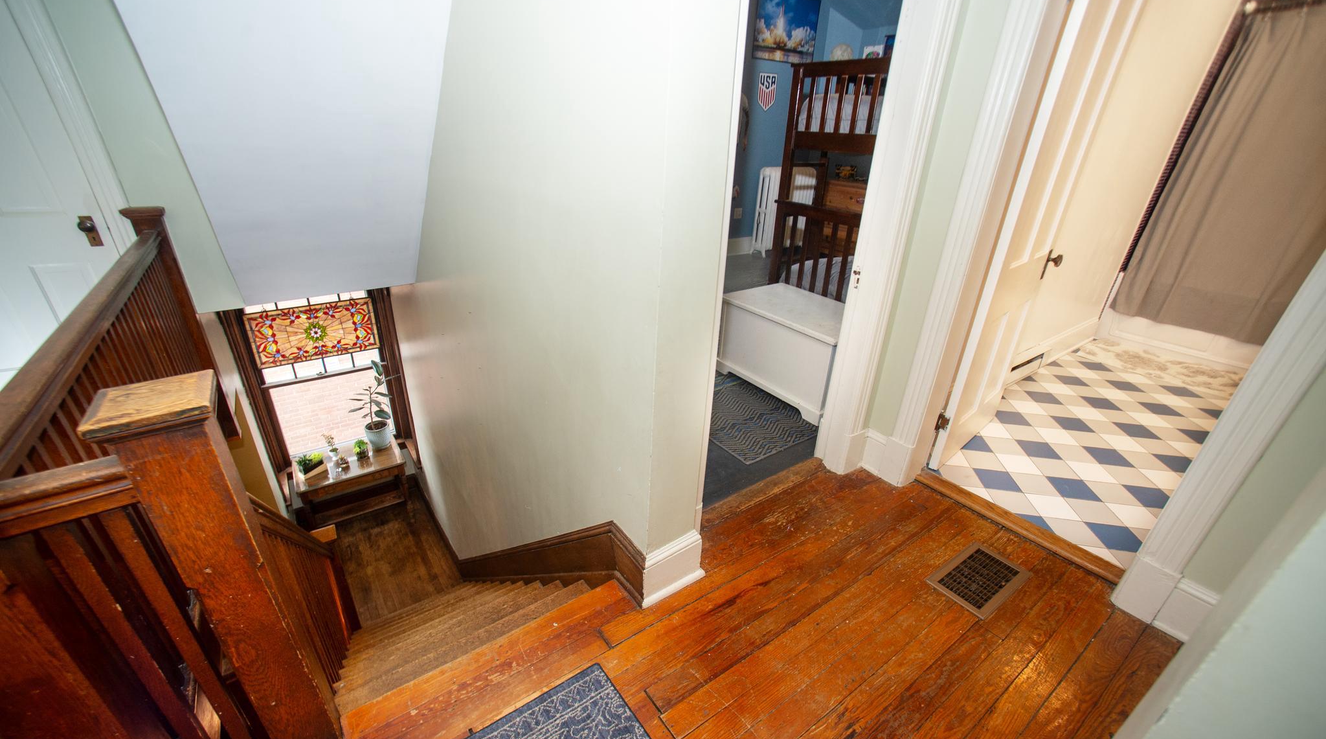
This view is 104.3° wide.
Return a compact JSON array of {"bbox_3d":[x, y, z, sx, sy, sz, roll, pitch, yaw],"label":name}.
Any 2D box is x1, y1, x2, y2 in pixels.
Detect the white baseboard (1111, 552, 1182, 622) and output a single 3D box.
[{"bbox_3d":[1.606,0.726,1.713,0.032,0.217,0.113,-17,32,-34],"label":"white baseboard"}]

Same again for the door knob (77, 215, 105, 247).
[{"bbox_3d":[-2.669,-0.645,2.403,0.055,0.145,0.065,-15,31,-32],"label":"door knob"}]

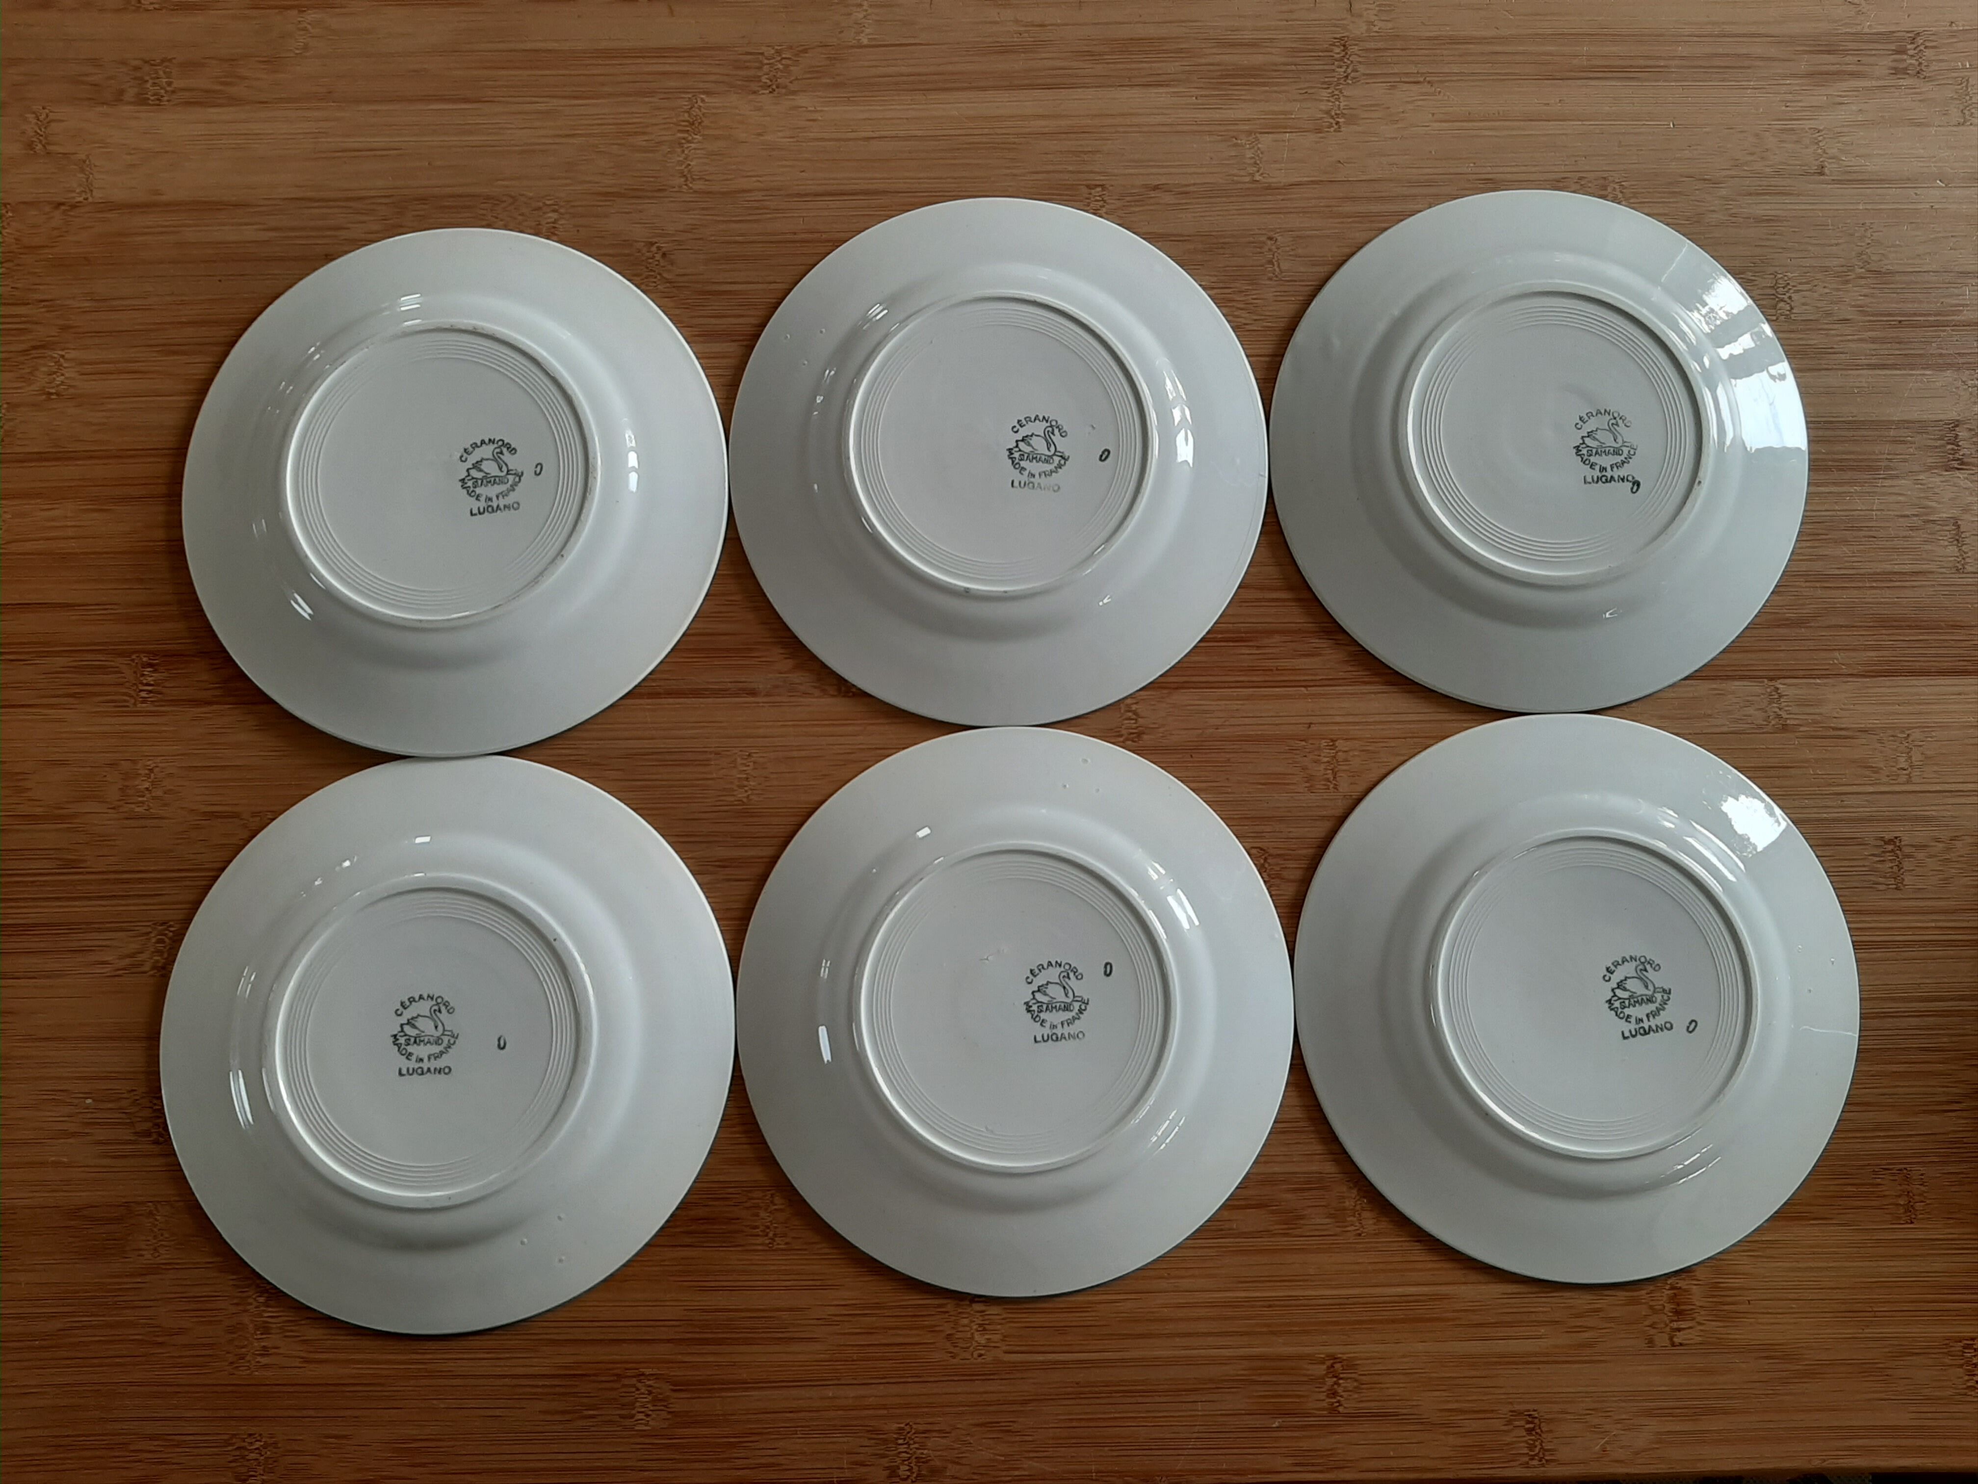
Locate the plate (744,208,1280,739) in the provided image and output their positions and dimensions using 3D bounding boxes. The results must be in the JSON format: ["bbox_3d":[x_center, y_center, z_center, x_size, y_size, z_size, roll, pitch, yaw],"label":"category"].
[{"bbox_3d":[0.004,-0.106,0.541,0.200,0.019,0.200,0,83,0],"label":"plate"}]

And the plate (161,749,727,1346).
[{"bbox_3d":[-0.190,0.103,0.516,0.200,0.019,0.200,0,83,0],"label":"plate"}]

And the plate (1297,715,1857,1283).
[{"bbox_3d":[0.209,0.088,0.520,0.200,0.019,0.200,0,83,0],"label":"plate"}]

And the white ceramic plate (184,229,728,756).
[{"bbox_3d":[-0.195,-0.094,0.538,0.200,0.019,0.200,0,83,0],"label":"white ceramic plate"}]

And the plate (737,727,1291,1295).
[{"bbox_3d":[0.010,0.092,0.518,0.200,0.019,0.200,0,83,0],"label":"plate"}]

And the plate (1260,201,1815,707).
[{"bbox_3d":[0.204,-0.110,0.542,0.200,0.019,0.200,0,83,0],"label":"plate"}]

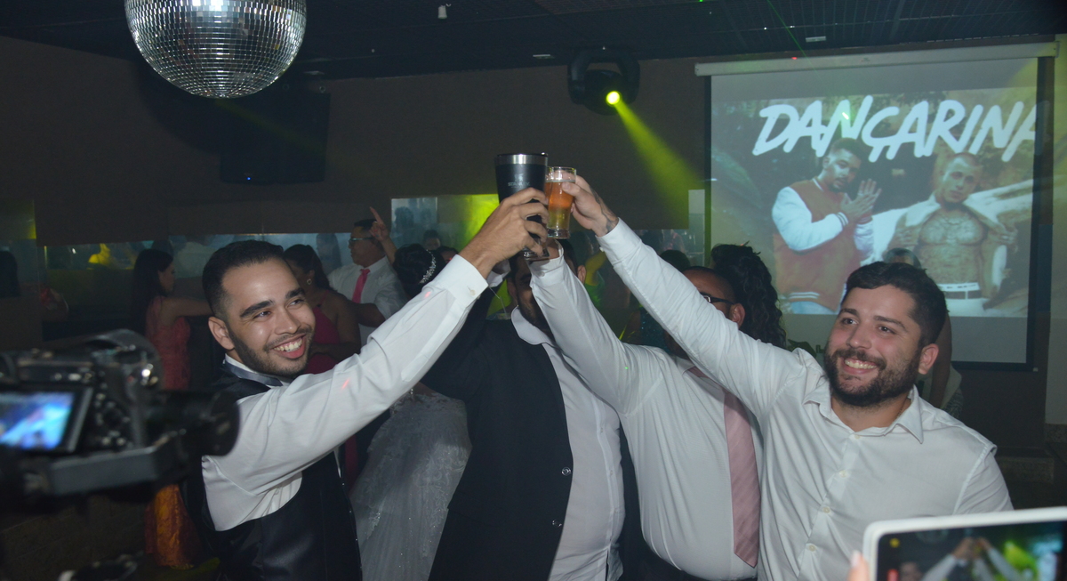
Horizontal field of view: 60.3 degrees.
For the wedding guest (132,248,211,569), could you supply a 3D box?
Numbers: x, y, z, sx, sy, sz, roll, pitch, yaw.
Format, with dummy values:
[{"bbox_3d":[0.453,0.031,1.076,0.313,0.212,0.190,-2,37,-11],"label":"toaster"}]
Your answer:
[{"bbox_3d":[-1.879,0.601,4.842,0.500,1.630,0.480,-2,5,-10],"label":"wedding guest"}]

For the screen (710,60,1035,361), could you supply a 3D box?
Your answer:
[{"bbox_3d":[2.256,-0.542,6.278,2.223,2.103,0.080,1,5,18],"label":"screen"}]

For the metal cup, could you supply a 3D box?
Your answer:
[{"bbox_3d":[-0.020,-0.148,1.535,0.088,0.156,0.088,-1,5,0],"label":"metal cup"}]

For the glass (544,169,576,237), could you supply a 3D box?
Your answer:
[{"bbox_3d":[0.044,-0.148,1.560,0.057,0.121,0.057,-1,5,0],"label":"glass"}]

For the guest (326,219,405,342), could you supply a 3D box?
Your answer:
[{"bbox_3d":[-0.900,0.498,5.045,0.540,1.770,0.420,2,6,27],"label":"guest"}]

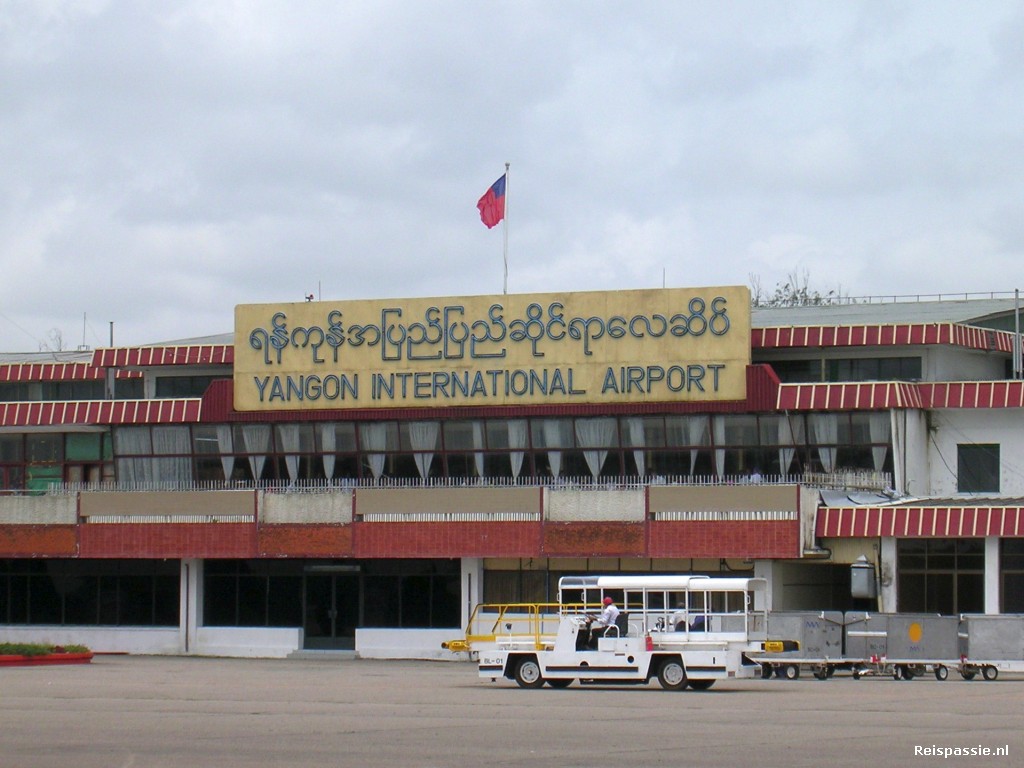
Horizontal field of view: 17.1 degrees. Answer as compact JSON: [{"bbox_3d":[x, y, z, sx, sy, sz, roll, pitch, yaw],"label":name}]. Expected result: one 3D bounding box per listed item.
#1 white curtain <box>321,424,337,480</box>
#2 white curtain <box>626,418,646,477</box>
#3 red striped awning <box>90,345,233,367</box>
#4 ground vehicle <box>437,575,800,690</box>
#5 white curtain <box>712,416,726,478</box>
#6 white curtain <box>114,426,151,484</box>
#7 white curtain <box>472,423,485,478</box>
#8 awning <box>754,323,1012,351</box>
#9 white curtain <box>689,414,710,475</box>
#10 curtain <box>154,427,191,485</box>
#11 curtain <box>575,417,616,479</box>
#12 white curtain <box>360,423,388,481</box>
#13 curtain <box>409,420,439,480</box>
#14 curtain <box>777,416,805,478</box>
[{"bbox_3d":[-6.092,2.324,112.945,0.546,1.959,0.150,-1,-4,26],"label":"white curtain"},{"bbox_3d":[3.704,1.859,101.208,0.572,1.785,0.180,-1,-3,25],"label":"white curtain"},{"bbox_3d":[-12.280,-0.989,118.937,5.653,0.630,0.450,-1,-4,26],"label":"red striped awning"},{"bbox_3d":[2.342,5.627,76.875,8.300,2.530,2.000,-1,-4,26],"label":"ground vehicle"},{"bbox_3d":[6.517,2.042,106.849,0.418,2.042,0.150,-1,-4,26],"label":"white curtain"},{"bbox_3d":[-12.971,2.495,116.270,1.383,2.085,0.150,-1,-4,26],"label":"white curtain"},{"bbox_3d":[-1.019,1.992,103.456,0.329,1.764,0.180,-1,-3,25],"label":"white curtain"},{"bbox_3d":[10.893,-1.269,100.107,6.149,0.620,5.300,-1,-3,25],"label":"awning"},{"bbox_3d":[5.905,2.016,107.145,0.693,1.984,0.150,-1,-4,26],"label":"white curtain"},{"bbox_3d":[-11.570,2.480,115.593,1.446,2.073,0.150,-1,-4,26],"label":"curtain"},{"bbox_3d":[2.498,1.900,101.781,1.300,1.855,0.180,-1,-3,25],"label":"curtain"},{"bbox_3d":[-4.244,2.083,104.992,0.897,1.790,0.180,-1,-3,25],"label":"white curtain"},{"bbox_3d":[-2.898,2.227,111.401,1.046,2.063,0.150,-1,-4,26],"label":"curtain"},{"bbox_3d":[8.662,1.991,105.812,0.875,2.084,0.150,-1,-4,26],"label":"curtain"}]

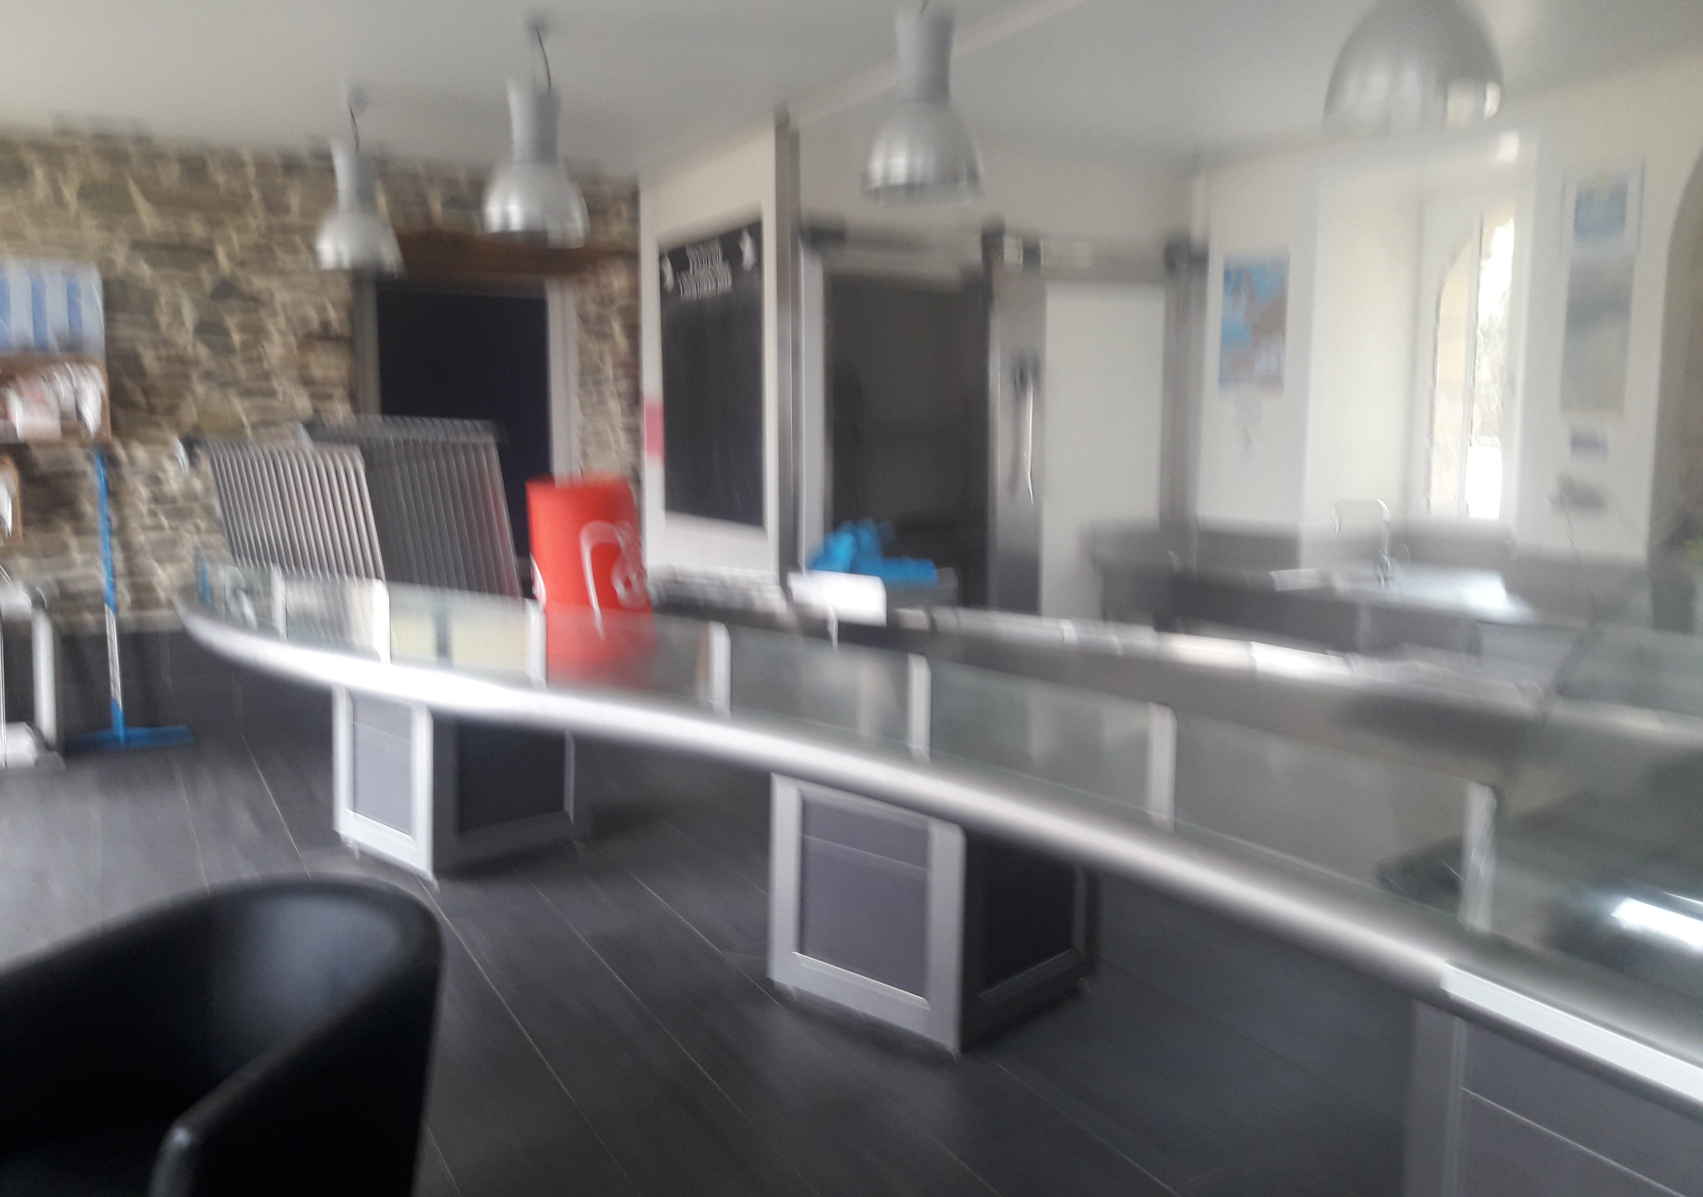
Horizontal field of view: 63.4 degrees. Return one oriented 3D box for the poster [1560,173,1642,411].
[{"bbox_3d":[2.604,-1.062,4.789,0.020,0.820,0.265,-5,9,-28],"label":"poster"}]

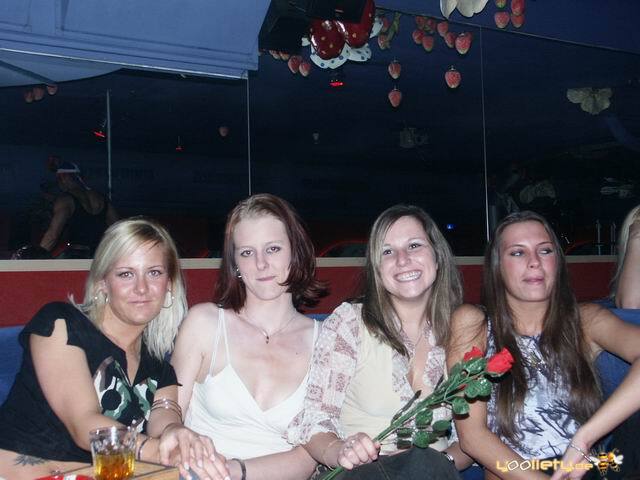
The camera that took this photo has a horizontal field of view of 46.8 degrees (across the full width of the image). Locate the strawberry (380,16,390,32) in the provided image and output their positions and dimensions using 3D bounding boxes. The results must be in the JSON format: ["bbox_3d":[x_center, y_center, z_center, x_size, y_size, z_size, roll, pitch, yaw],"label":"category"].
[{"bbox_3d":[0.229,-0.758,2.600,0.043,0.055,0.043,-1,-3,0],"label":"strawberry"}]

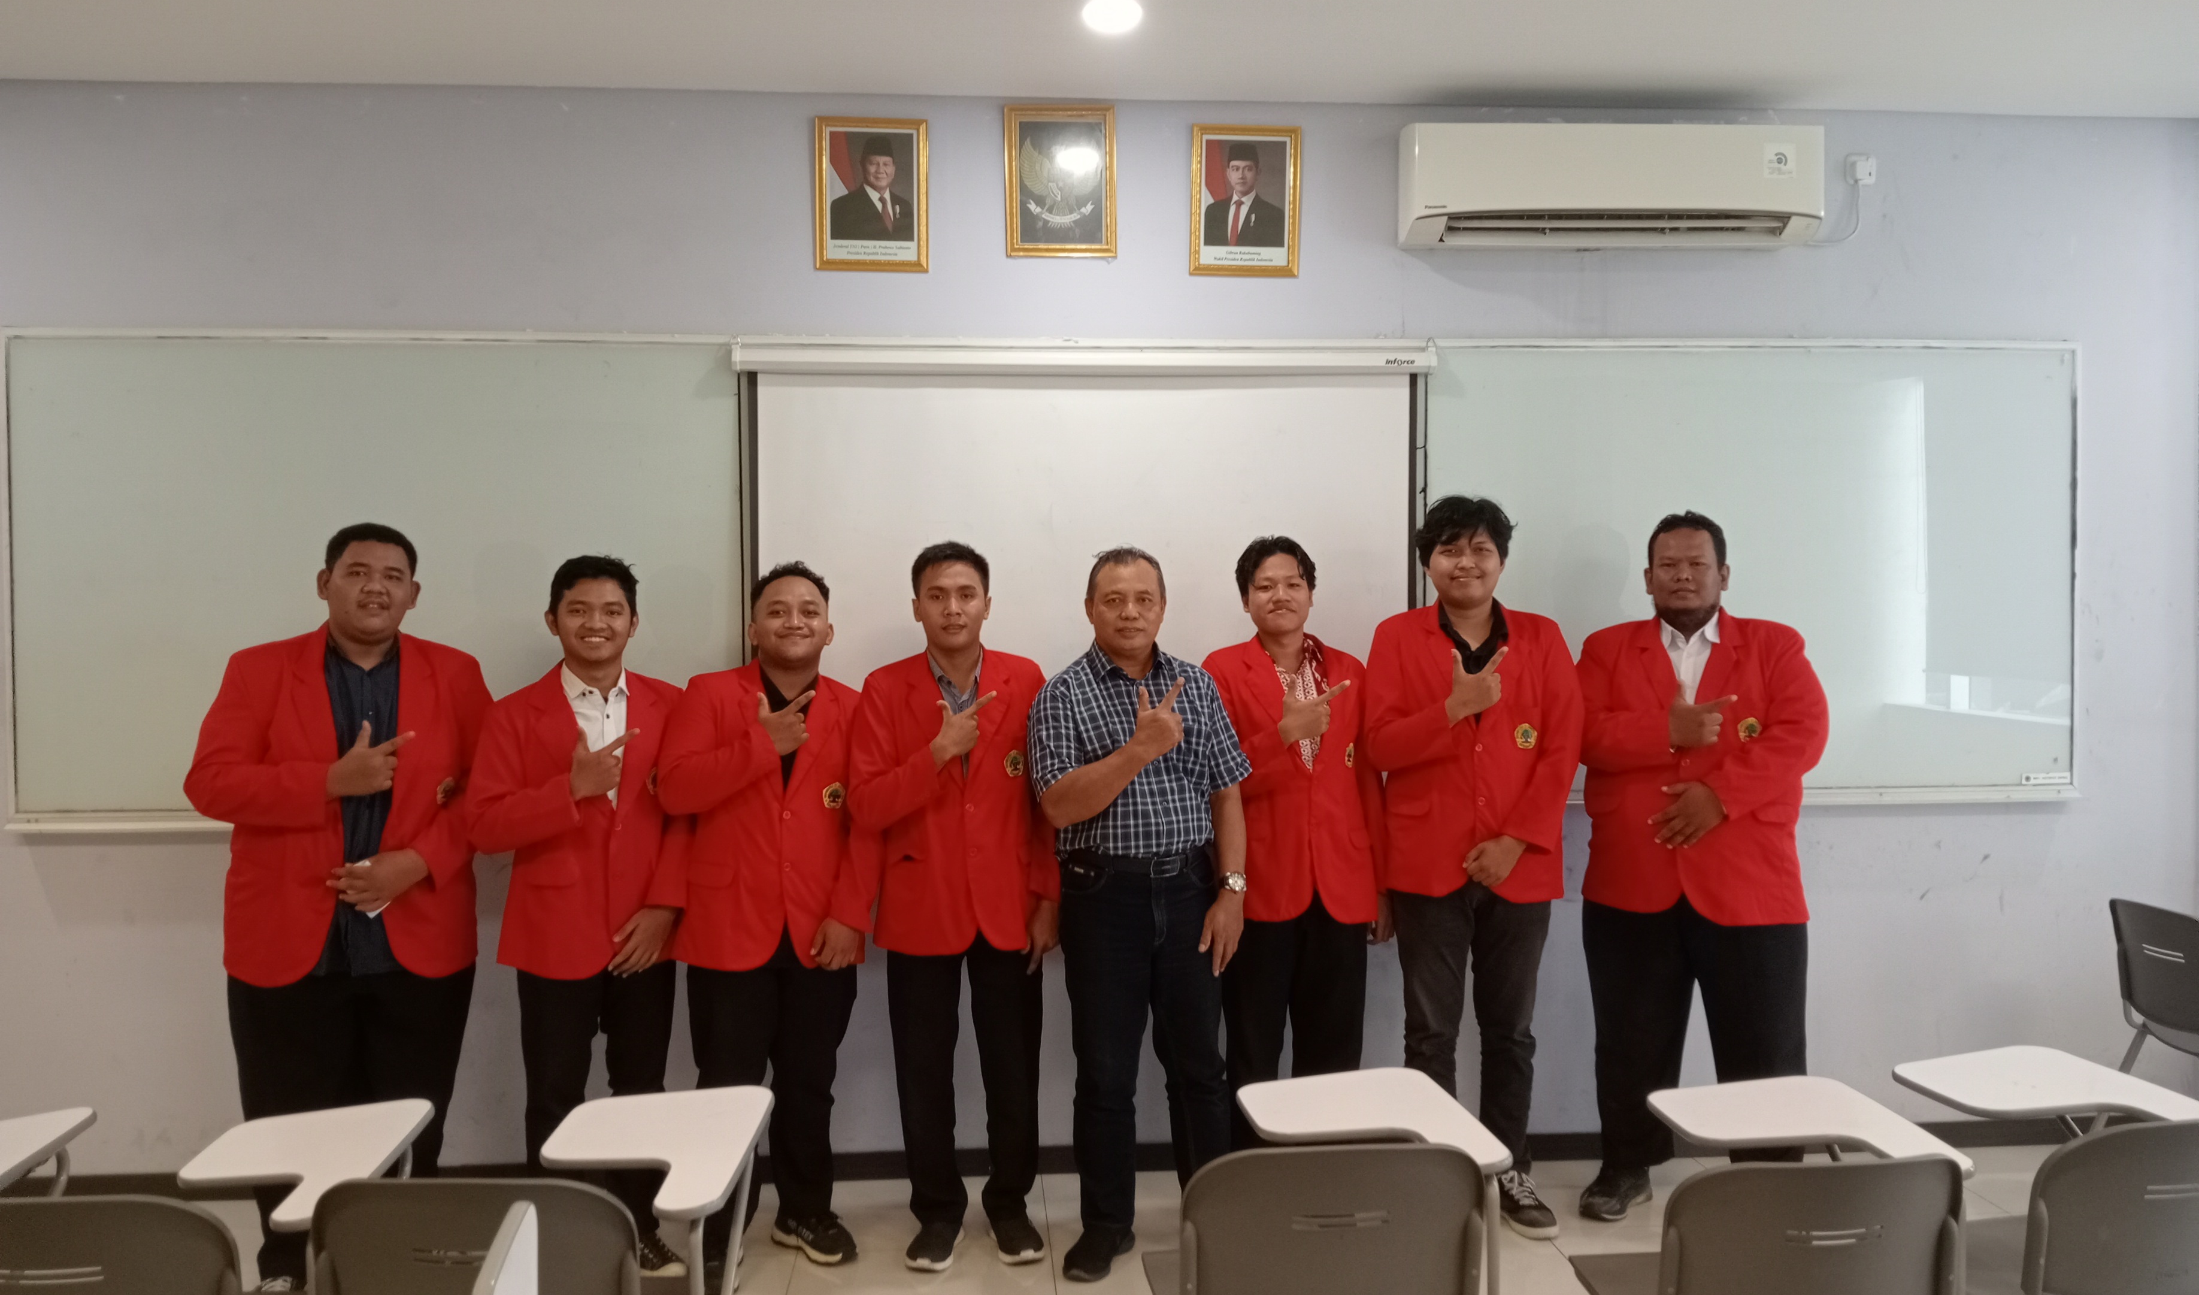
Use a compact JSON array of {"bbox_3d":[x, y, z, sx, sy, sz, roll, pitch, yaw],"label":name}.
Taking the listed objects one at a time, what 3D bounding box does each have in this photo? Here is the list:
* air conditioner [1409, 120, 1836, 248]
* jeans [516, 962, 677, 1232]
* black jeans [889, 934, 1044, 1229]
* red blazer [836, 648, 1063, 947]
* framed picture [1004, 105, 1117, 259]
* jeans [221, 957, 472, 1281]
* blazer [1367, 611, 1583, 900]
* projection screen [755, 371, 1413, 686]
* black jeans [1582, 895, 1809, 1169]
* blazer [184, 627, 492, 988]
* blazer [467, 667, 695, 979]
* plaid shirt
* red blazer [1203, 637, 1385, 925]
[{"bbox_3d":[1.339,-1.214,4.719,1.080,0.290,0.235,0,1,-4],"label":"air conditioner"},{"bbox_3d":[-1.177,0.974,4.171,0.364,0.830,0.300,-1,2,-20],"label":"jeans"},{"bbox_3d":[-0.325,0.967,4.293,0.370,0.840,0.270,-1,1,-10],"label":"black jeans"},{"bbox_3d":[-0.353,0.374,4.226,0.490,0.720,0.330,-1,1,-14],"label":"red blazer"},{"bbox_3d":[-0.100,-1.222,4.691,0.290,0.395,0.030,0,2,-4],"label":"framed picture"},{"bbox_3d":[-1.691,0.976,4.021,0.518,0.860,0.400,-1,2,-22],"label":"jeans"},{"bbox_3d":[0.919,0.255,4.373,0.531,0.715,0.370,0,2,5],"label":"blazer"},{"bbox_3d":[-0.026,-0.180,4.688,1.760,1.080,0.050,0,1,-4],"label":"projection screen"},{"bbox_3d":[1.518,0.916,4.528,0.551,0.900,0.360,0,2,16],"label":"black jeans"},{"bbox_3d":[-1.691,0.347,3.963,0.629,0.780,0.440,-1,2,-22],"label":"blazer"},{"bbox_3d":[-1.197,0.390,4.112,0.508,0.700,0.360,-1,2,-23],"label":"blazer"},{"bbox_3d":[0.101,0.248,4.178,0.490,0.510,0.310,-1,2,-19],"label":"plaid shirt"},{"bbox_3d":[0.460,0.314,4.329,0.469,0.675,0.360,-1,2,-10],"label":"red blazer"}]

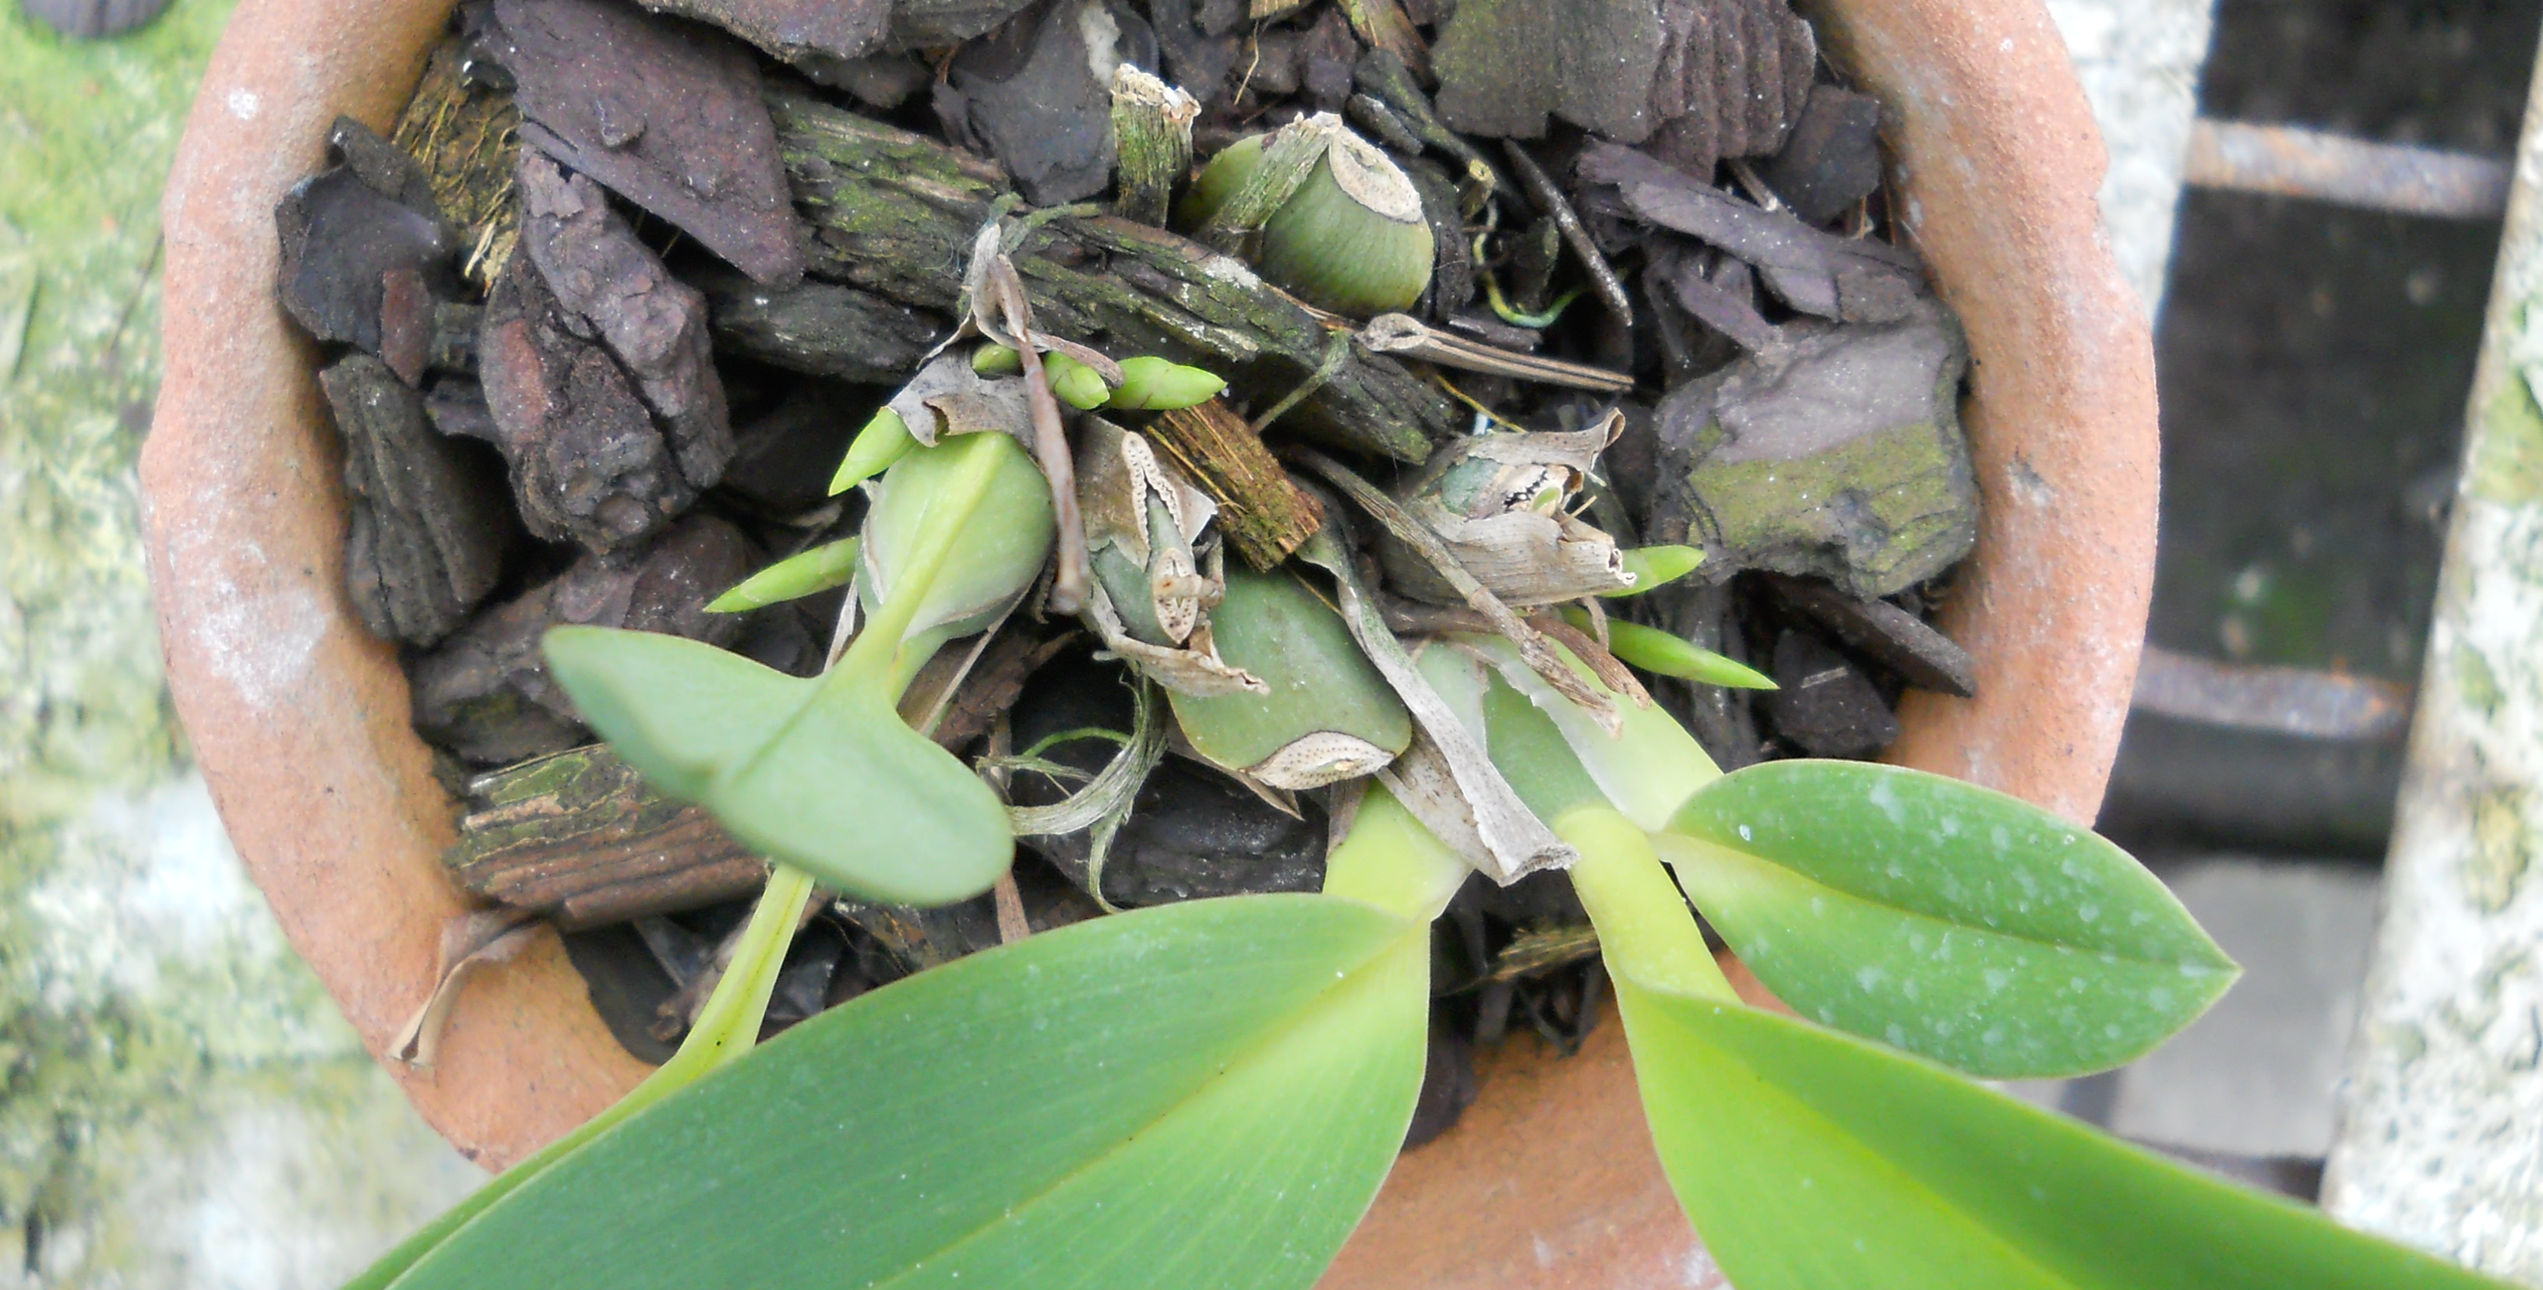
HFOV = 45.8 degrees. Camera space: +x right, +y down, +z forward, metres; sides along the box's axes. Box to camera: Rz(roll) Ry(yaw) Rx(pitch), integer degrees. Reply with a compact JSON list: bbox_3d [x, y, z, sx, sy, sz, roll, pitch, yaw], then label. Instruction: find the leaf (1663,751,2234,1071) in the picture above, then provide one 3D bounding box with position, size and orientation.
[{"bbox_3d":[0.044,0.017,0.195,0.040,0.005,0.018,13,81,22],"label":"leaf"}]

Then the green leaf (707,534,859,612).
[{"bbox_3d":[-0.035,-0.005,0.215,0.012,0.003,0.003,-22,83,-9],"label":"green leaf"}]

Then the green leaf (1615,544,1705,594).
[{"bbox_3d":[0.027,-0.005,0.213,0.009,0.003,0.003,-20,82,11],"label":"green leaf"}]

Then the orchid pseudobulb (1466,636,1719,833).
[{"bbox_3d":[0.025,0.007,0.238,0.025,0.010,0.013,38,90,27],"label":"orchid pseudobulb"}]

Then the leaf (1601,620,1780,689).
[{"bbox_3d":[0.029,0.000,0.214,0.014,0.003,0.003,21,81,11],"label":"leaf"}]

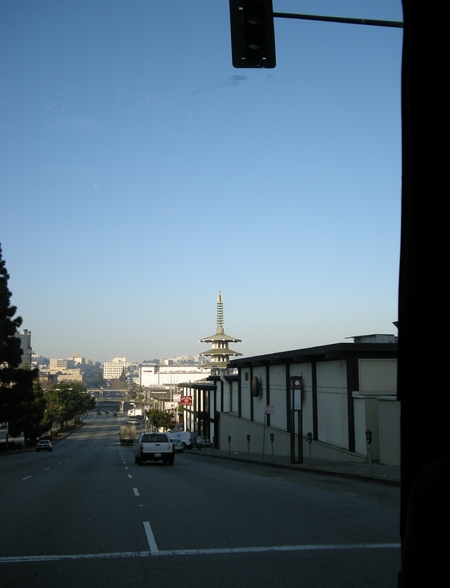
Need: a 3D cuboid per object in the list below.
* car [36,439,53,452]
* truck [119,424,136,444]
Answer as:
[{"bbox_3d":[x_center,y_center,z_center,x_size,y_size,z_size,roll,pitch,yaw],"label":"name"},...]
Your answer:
[{"bbox_3d":[-22.847,19.337,81.613,1.710,1.400,4.500,1,-12,-9],"label":"car"},{"bbox_3d":[-14.286,20.806,94.658,2.270,2.820,6.400,1,-10,-9],"label":"truck"}]

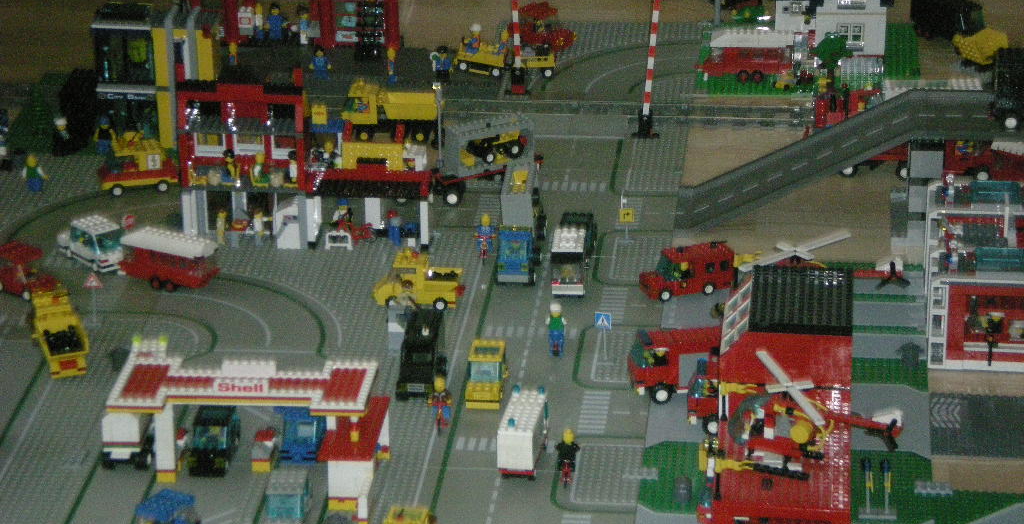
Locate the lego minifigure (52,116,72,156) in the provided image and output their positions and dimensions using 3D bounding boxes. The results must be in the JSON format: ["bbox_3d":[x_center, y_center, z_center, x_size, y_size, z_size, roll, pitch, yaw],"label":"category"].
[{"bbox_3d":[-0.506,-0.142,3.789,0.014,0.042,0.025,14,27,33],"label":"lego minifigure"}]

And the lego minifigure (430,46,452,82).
[{"bbox_3d":[-0.082,-0.232,3.978,0.027,0.042,0.016,4,22,10],"label":"lego minifigure"}]

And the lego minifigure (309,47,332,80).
[{"bbox_3d":[-0.231,-0.240,4.060,0.025,0.041,0.014,-3,23,-7],"label":"lego minifigure"}]

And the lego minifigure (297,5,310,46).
[{"bbox_3d":[-0.253,-0.287,4.115,0.016,0.041,0.021,18,28,37],"label":"lego minifigure"}]

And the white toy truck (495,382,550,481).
[{"bbox_3d":[0.011,0.155,3.073,0.034,0.062,0.090,3,23,9],"label":"white toy truck"}]

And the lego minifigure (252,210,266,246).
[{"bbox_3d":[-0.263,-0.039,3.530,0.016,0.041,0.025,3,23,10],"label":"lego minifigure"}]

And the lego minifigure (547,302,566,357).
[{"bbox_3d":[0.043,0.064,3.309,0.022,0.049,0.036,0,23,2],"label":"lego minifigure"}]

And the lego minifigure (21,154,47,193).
[{"bbox_3d":[-0.517,-0.097,3.653,0.027,0.040,0.016,-10,24,-23],"label":"lego minifigure"}]

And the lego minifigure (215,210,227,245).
[{"bbox_3d":[-0.308,-0.037,3.574,0.014,0.041,0.022,4,23,10],"label":"lego minifigure"}]

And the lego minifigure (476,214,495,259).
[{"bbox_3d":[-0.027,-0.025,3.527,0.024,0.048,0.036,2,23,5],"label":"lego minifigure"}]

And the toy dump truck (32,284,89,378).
[{"bbox_3d":[-0.444,0.069,3.310,0.041,0.048,0.135,-7,23,-14],"label":"toy dump truck"}]

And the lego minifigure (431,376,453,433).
[{"bbox_3d":[-0.064,0.130,3.083,0.023,0.046,0.038,2,22,5],"label":"lego minifigure"}]

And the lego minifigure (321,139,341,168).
[{"bbox_3d":[-0.192,-0.112,3.567,0.024,0.041,0.015,18,29,37],"label":"lego minifigure"}]

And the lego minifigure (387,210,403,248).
[{"bbox_3d":[-0.121,-0.037,3.503,0.016,0.039,0.020,15,27,33],"label":"lego minifigure"}]

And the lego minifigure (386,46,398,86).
[{"bbox_3d":[-0.142,-0.233,4.004,0.014,0.041,0.025,-3,22,-6],"label":"lego minifigure"}]

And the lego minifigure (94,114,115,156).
[{"bbox_3d":[-0.457,-0.141,3.785,0.025,0.042,0.014,-2,22,-2],"label":"lego minifigure"}]

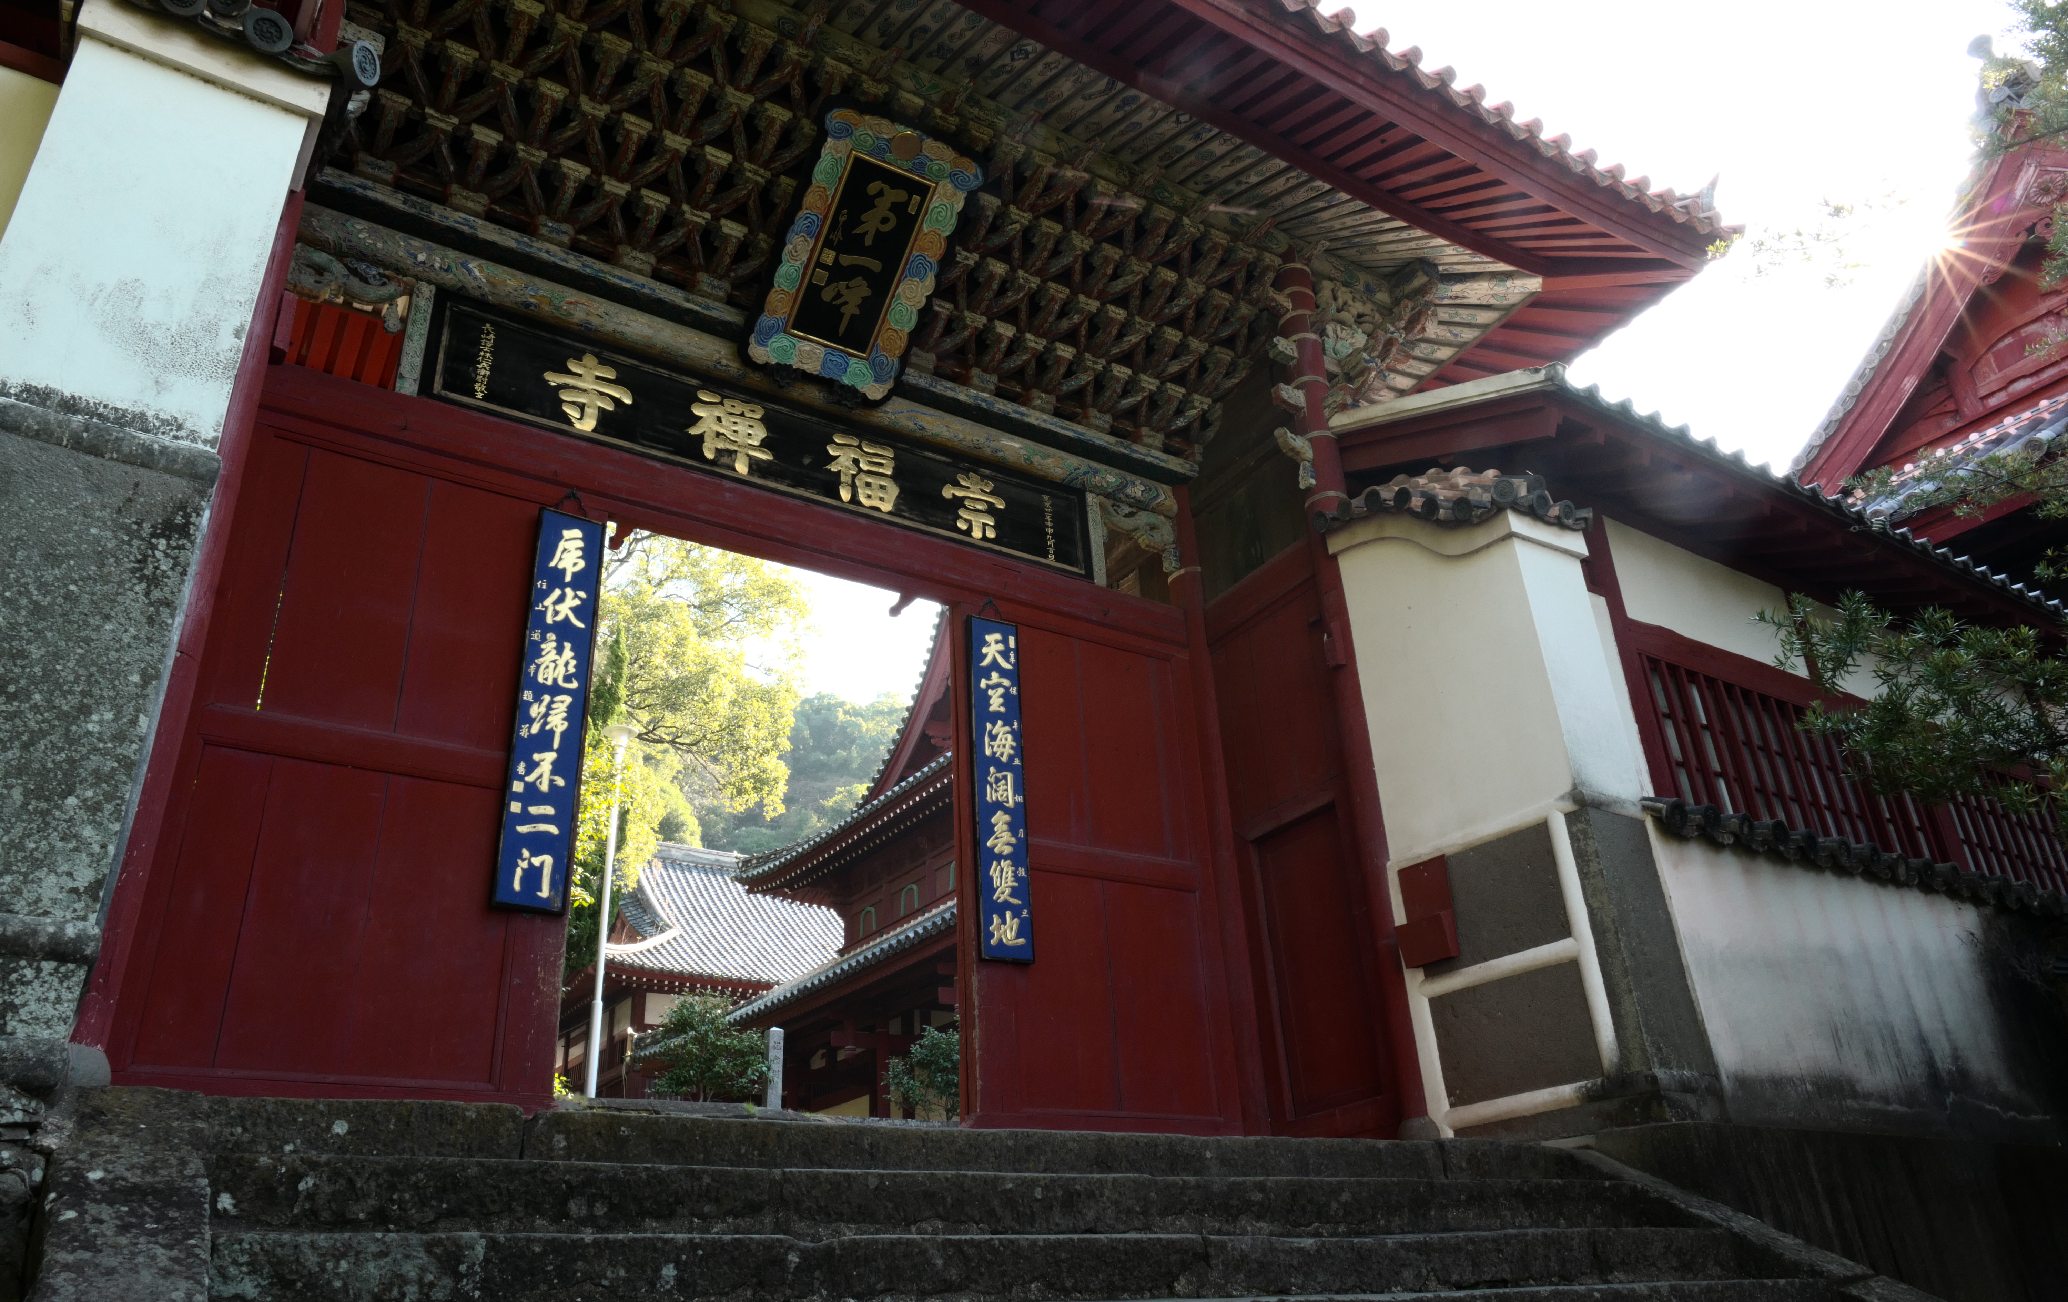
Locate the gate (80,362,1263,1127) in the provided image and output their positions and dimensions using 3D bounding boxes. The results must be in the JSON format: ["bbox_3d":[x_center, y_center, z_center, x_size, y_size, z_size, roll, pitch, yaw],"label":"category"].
[{"bbox_3d":[-1.050,0.643,6.262,4.917,3.135,0.250,14,-31,-30],"label":"gate"}]

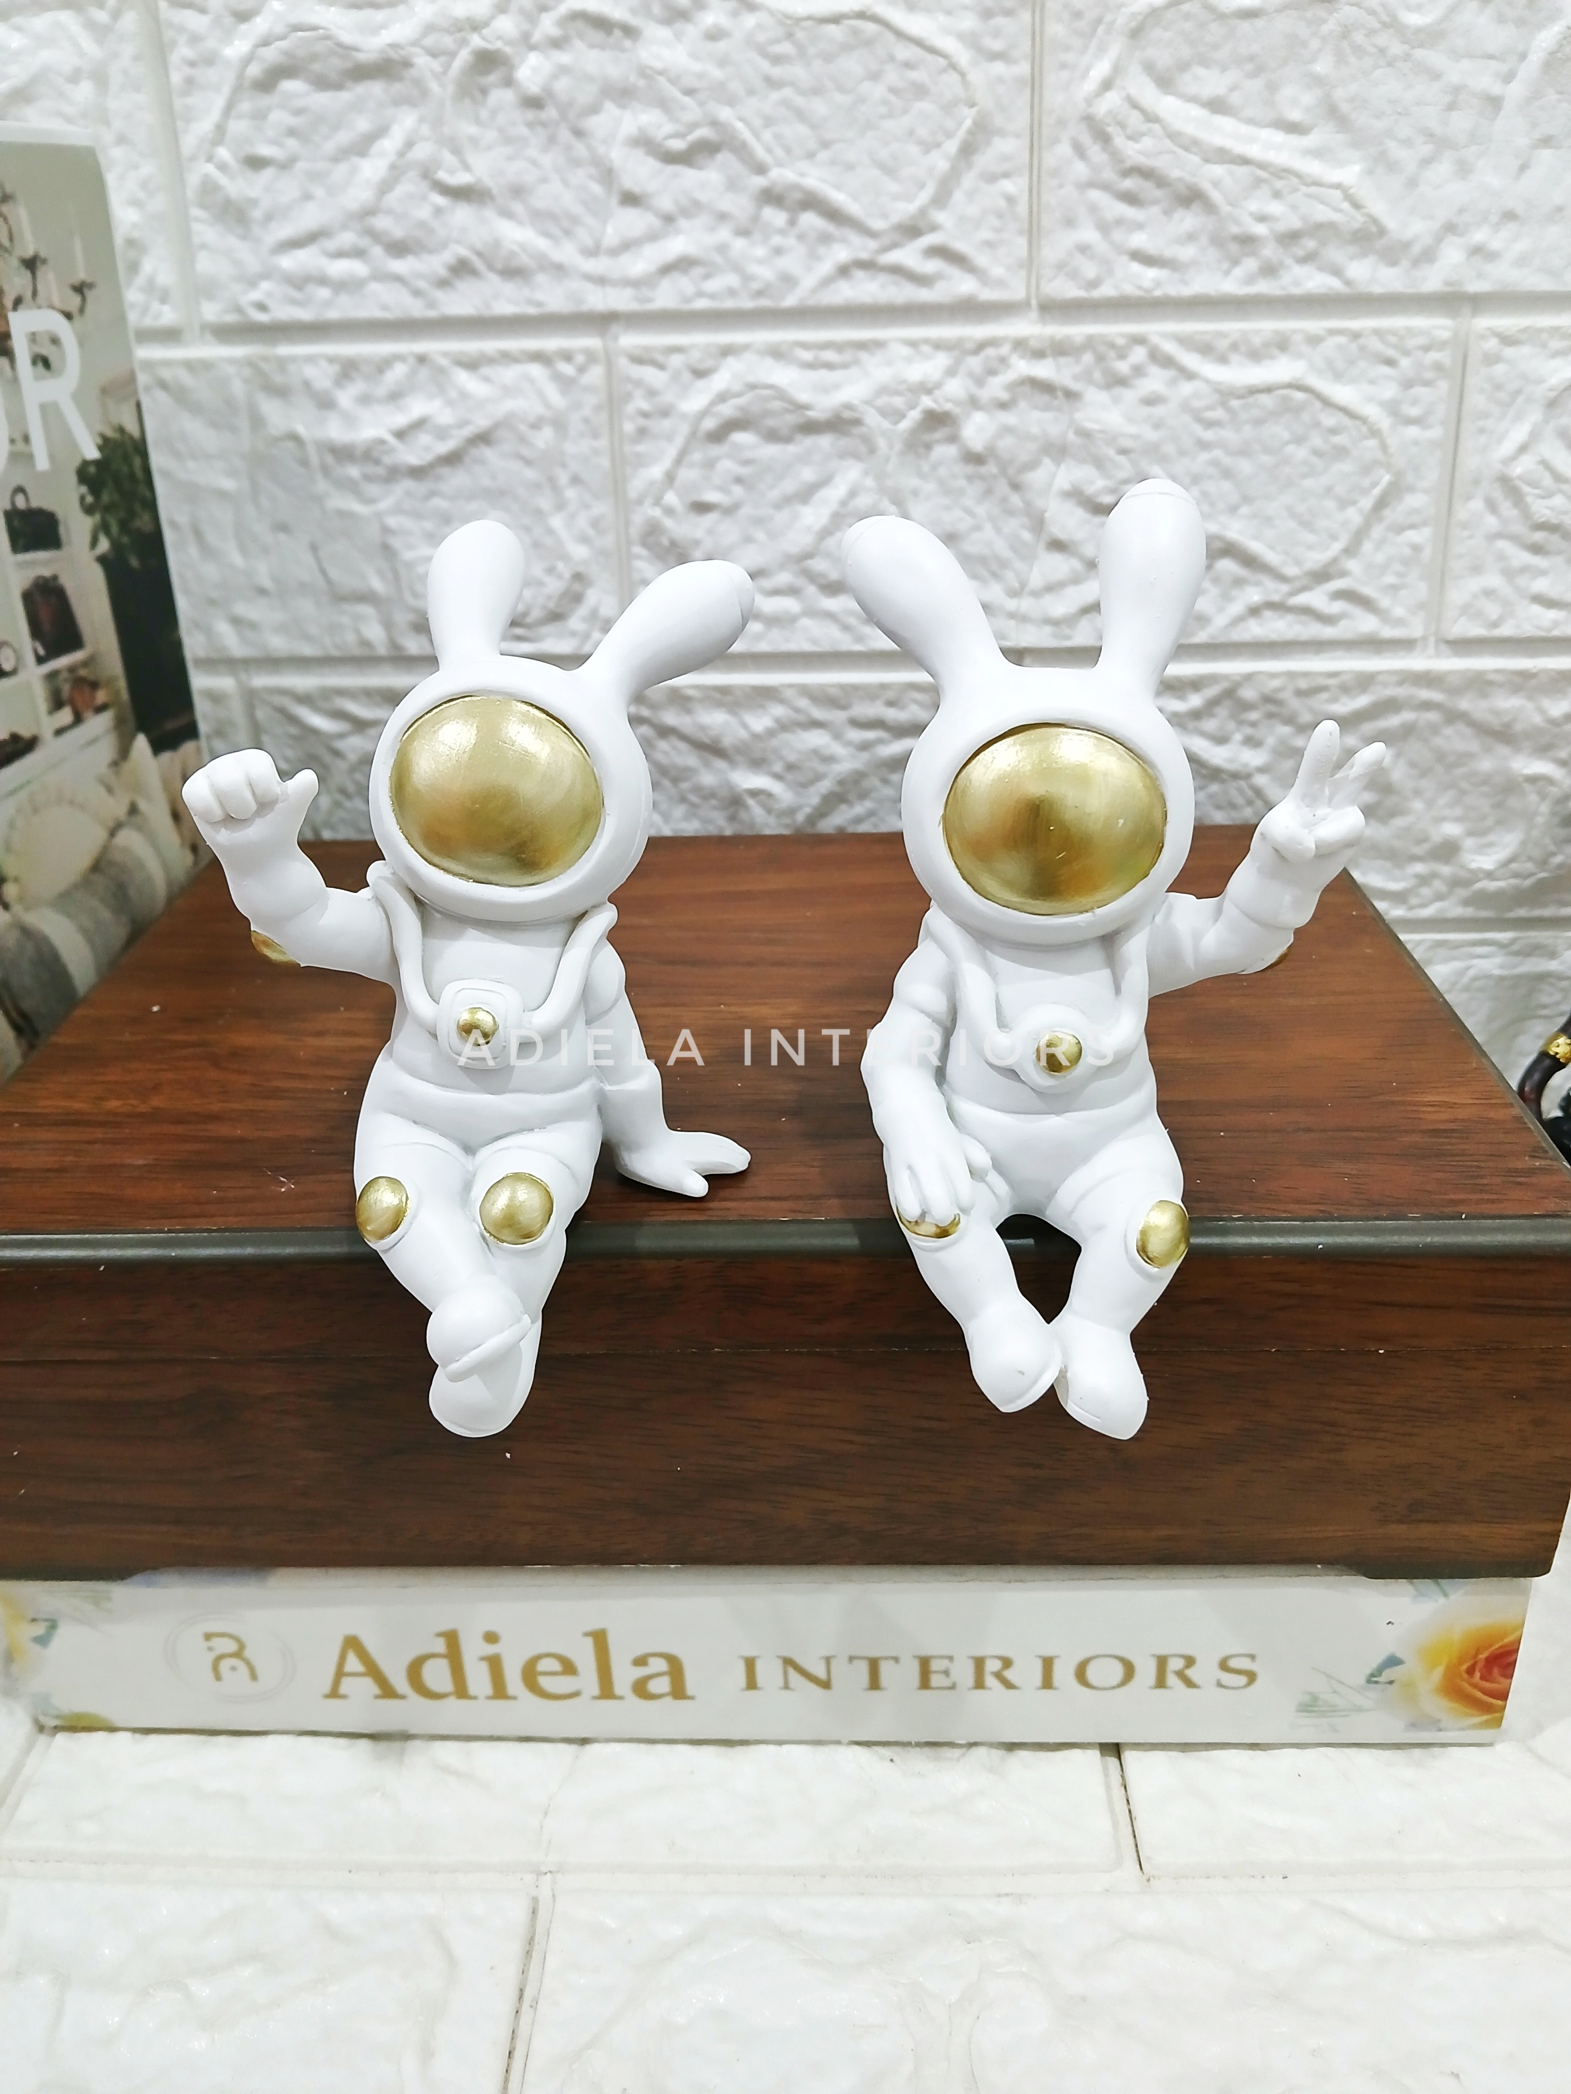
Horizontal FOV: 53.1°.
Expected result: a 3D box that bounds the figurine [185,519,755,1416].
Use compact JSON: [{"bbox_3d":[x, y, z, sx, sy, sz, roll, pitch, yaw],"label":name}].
[{"bbox_3d":[-0.045,-0.009,0.232,0.079,0.130,0.060,0,28,0],"label":"figurine"}]

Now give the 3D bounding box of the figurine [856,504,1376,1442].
[{"bbox_3d":[0.046,-0.011,0.231,0.075,0.135,0.059,3,28,5],"label":"figurine"}]

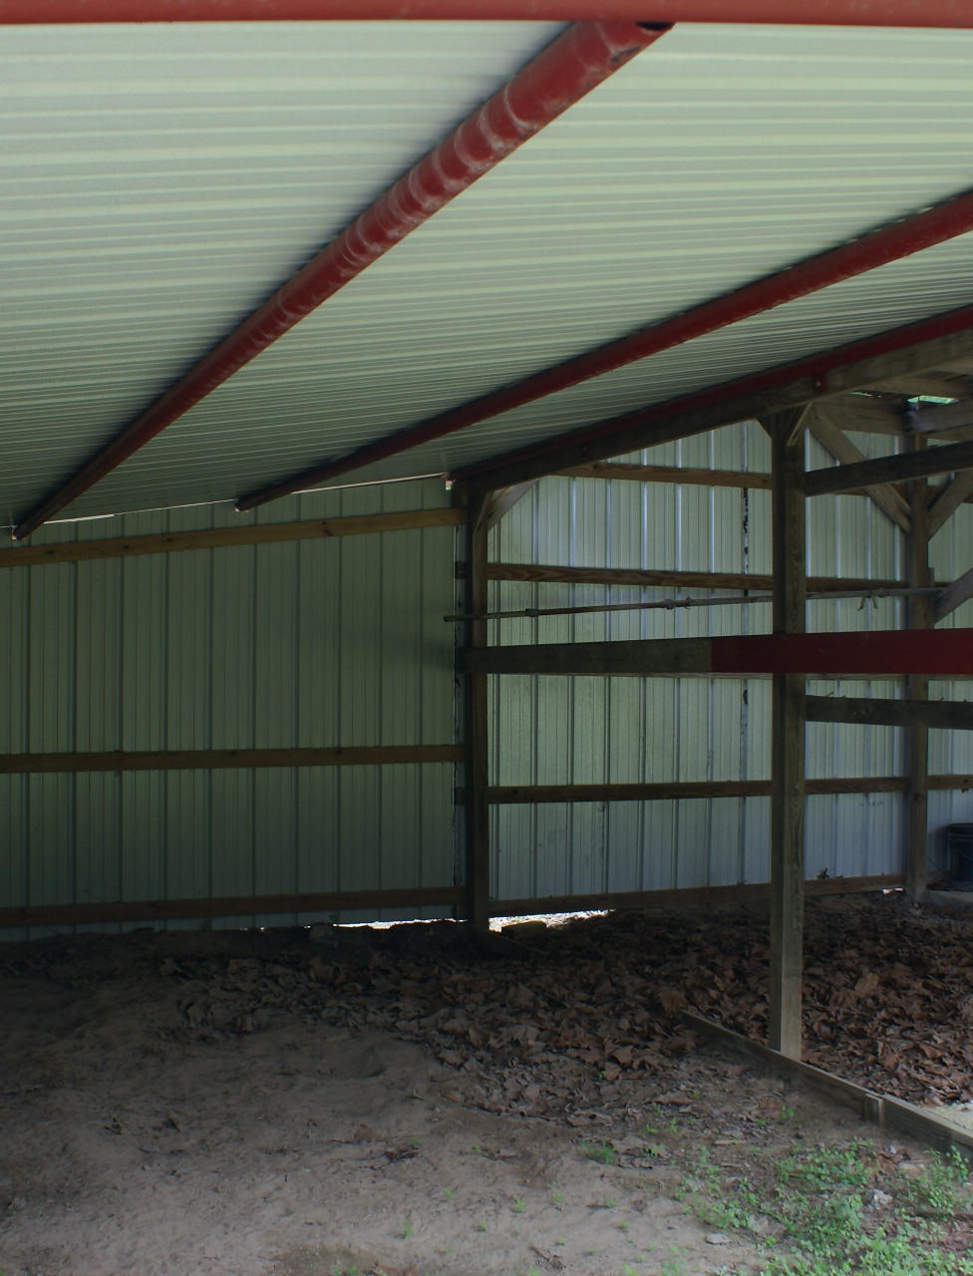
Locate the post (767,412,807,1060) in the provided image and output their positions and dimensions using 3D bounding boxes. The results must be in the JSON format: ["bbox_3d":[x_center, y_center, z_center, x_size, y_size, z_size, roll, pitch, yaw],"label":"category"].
[{"bbox_3d":[1.093,0.355,5.200,0.092,2.347,0.092,0,0,-21],"label":"post"}]

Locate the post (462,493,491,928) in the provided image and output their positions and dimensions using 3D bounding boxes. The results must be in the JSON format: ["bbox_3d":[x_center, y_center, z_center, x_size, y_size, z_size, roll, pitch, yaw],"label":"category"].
[{"bbox_3d":[-0.053,0.394,7.800,0.095,2.366,0.095,0,0,-21],"label":"post"}]

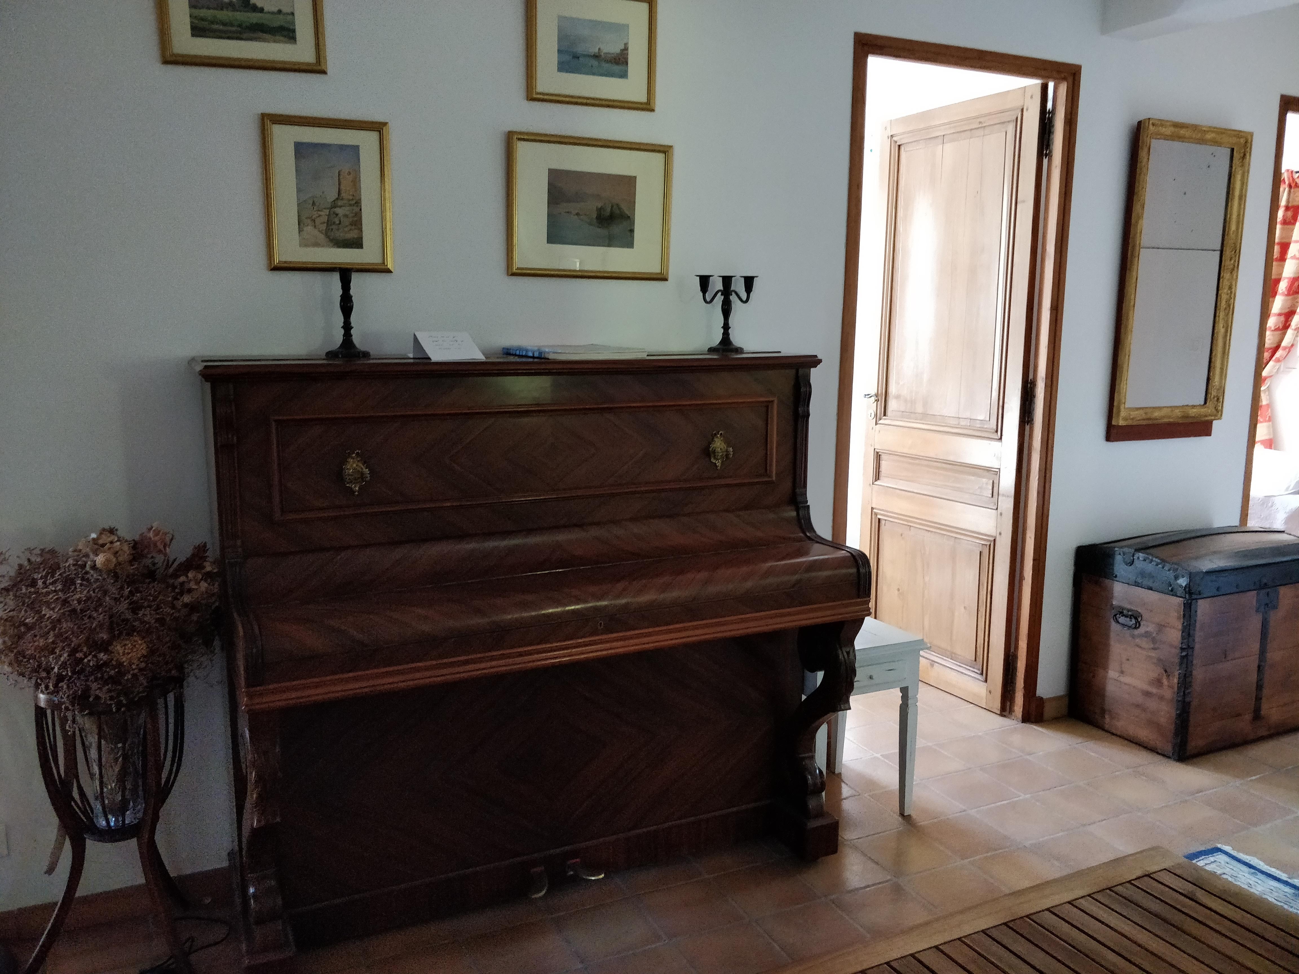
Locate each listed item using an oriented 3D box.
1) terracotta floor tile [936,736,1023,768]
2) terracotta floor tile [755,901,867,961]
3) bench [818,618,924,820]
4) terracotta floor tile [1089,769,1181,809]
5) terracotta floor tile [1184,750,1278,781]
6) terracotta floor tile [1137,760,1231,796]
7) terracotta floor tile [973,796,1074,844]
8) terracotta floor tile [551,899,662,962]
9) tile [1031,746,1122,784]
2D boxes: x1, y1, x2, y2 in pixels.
[{"bbox_3d":[1.094,0.889,3.012,0.192,0.015,0.184,-4,9,-23],"label":"terracotta floor tile"},{"bbox_3d":[0.365,1.003,2.014,0.195,0.015,0.195,-4,8,-22],"label":"terracotta floor tile"},{"bbox_3d":[0.526,0.662,2.589,0.380,0.510,0.350,-5,11,-26],"label":"bench"},{"bbox_3d":[1.448,0.916,2.701,0.198,0.012,0.188,-5,13,-26],"label":"terracotta floor tile"},{"bbox_3d":[1.819,0.880,2.827,0.195,0.015,0.195,-4,8,-22],"label":"terracotta floor tile"},{"bbox_3d":[1.625,0.893,2.747,0.195,0.015,0.195,-4,8,-22],"label":"terracotta floor tile"},{"bbox_3d":[1.067,0.956,2.574,0.208,0.015,0.182,-4,9,-23],"label":"terracotta floor tile"},{"bbox_3d":[-0.094,1.037,2.088,0.202,0.015,0.182,-4,9,-23],"label":"terracotta floor tile"},{"bbox_3d":[1.352,0.884,2.853,0.195,0.015,0.195,-4,8,-22],"label":"tile"}]

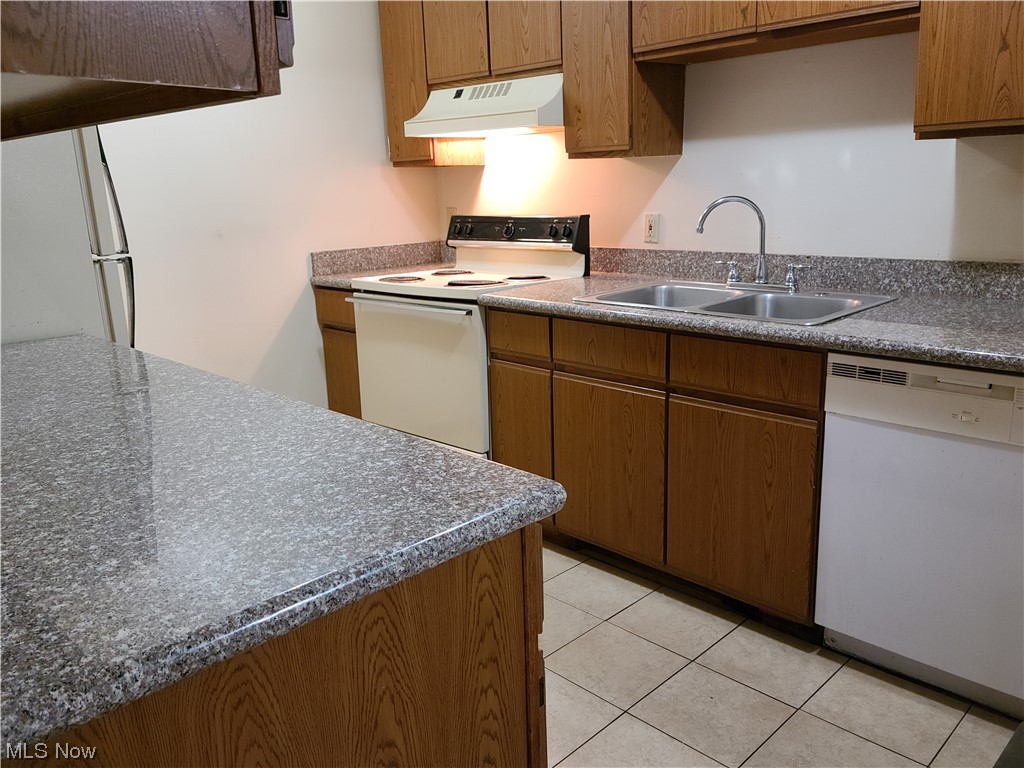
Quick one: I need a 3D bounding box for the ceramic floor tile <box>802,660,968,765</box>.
[{"bbox_3d":[0.929,0.802,2.052,0.301,0.010,0.302,-15,19,-43],"label":"ceramic floor tile"}]

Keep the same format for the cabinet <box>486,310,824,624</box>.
[{"bbox_3d":[0.568,0.146,2.796,0.625,0.826,1.246,-15,19,-43],"label":"cabinet"}]

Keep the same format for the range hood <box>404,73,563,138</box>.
[{"bbox_3d":[-0.029,-1.087,3.276,0.425,0.190,0.751,-15,19,-43],"label":"range hood"}]

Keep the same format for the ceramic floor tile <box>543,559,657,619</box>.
[{"bbox_3d":[0.283,0.665,2.689,0.301,0.010,0.302,-15,19,-43],"label":"ceramic floor tile"}]

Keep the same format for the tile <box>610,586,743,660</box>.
[{"bbox_3d":[0.498,0.711,2.477,0.301,0.010,0.302,-15,19,-43],"label":"tile"}]

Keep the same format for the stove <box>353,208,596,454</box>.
[{"bbox_3d":[-0.175,-0.102,3.450,0.685,1.142,0.762,-15,19,-43],"label":"stove"}]

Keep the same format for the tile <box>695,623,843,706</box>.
[{"bbox_3d":[0.714,0.756,2.264,0.301,0.010,0.302,-15,19,-43],"label":"tile"}]

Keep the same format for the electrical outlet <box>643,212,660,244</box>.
[{"bbox_3d":[0.532,-0.587,3.137,0.010,0.112,0.070,-15,19,-43],"label":"electrical outlet"}]

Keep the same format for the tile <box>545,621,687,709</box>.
[{"bbox_3d":[0.282,0.770,2.270,0.302,0.010,0.302,-15,19,-43],"label":"tile"}]

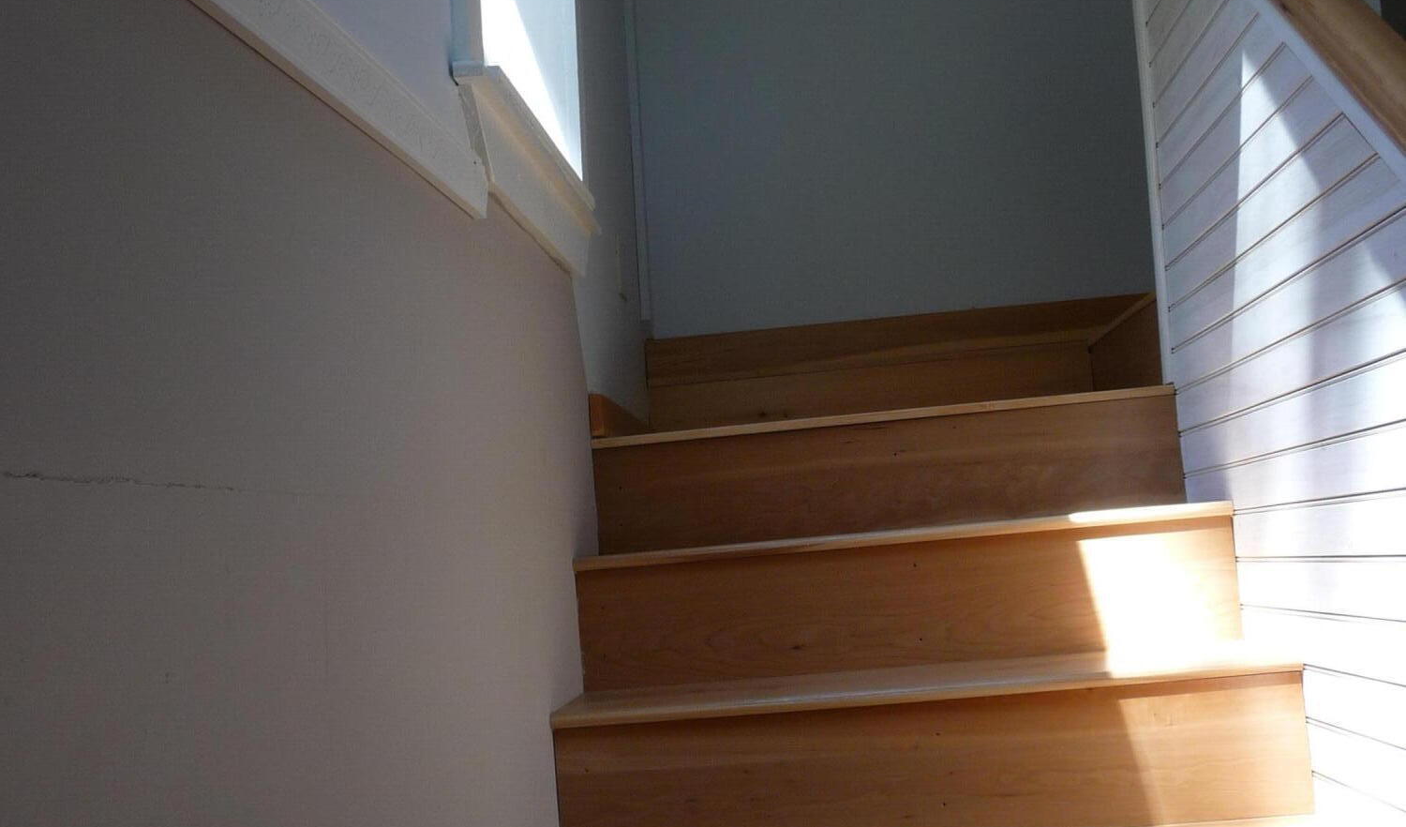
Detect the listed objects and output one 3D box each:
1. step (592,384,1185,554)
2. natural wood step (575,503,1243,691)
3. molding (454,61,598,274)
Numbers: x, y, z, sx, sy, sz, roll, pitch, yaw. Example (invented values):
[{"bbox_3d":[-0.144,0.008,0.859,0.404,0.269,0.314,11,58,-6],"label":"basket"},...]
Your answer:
[{"bbox_3d":[0.310,0.104,2.619,0.960,0.195,0.266,-5,-4,5],"label":"step"},{"bbox_3d":[0.303,0.281,2.348,0.960,0.195,0.266,-5,-4,5],"label":"natural wood step"},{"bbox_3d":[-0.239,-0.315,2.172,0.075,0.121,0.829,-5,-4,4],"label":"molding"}]

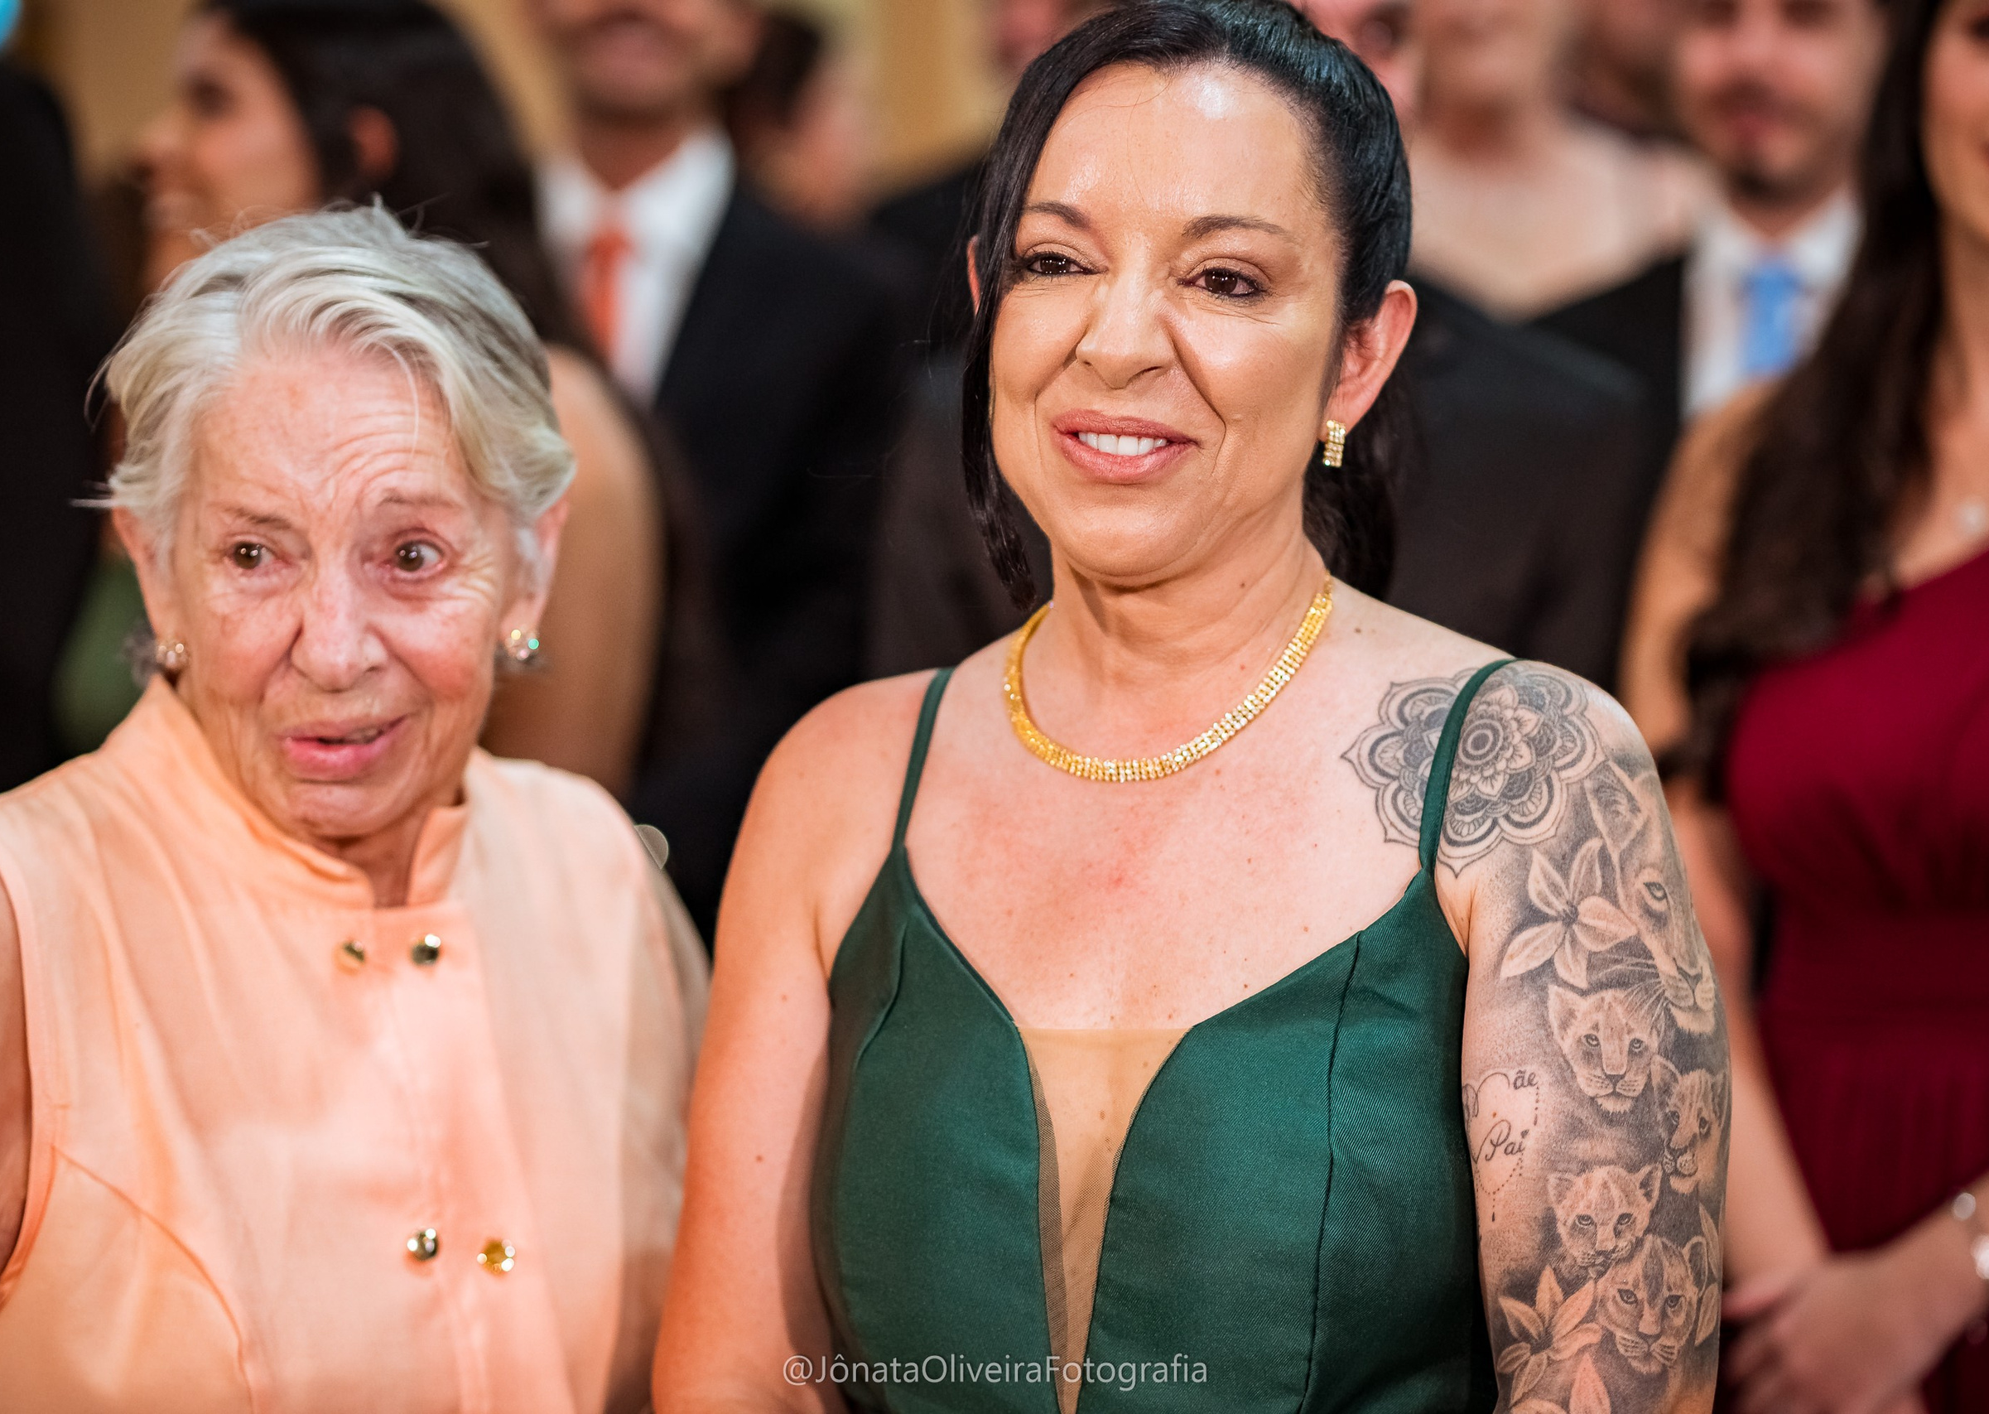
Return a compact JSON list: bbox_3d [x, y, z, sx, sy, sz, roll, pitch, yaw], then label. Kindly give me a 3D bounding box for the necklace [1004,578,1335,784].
[{"bbox_3d":[0.068,-0.018,1.900,0.130,0.087,0.113,3,6,27],"label":"necklace"}]

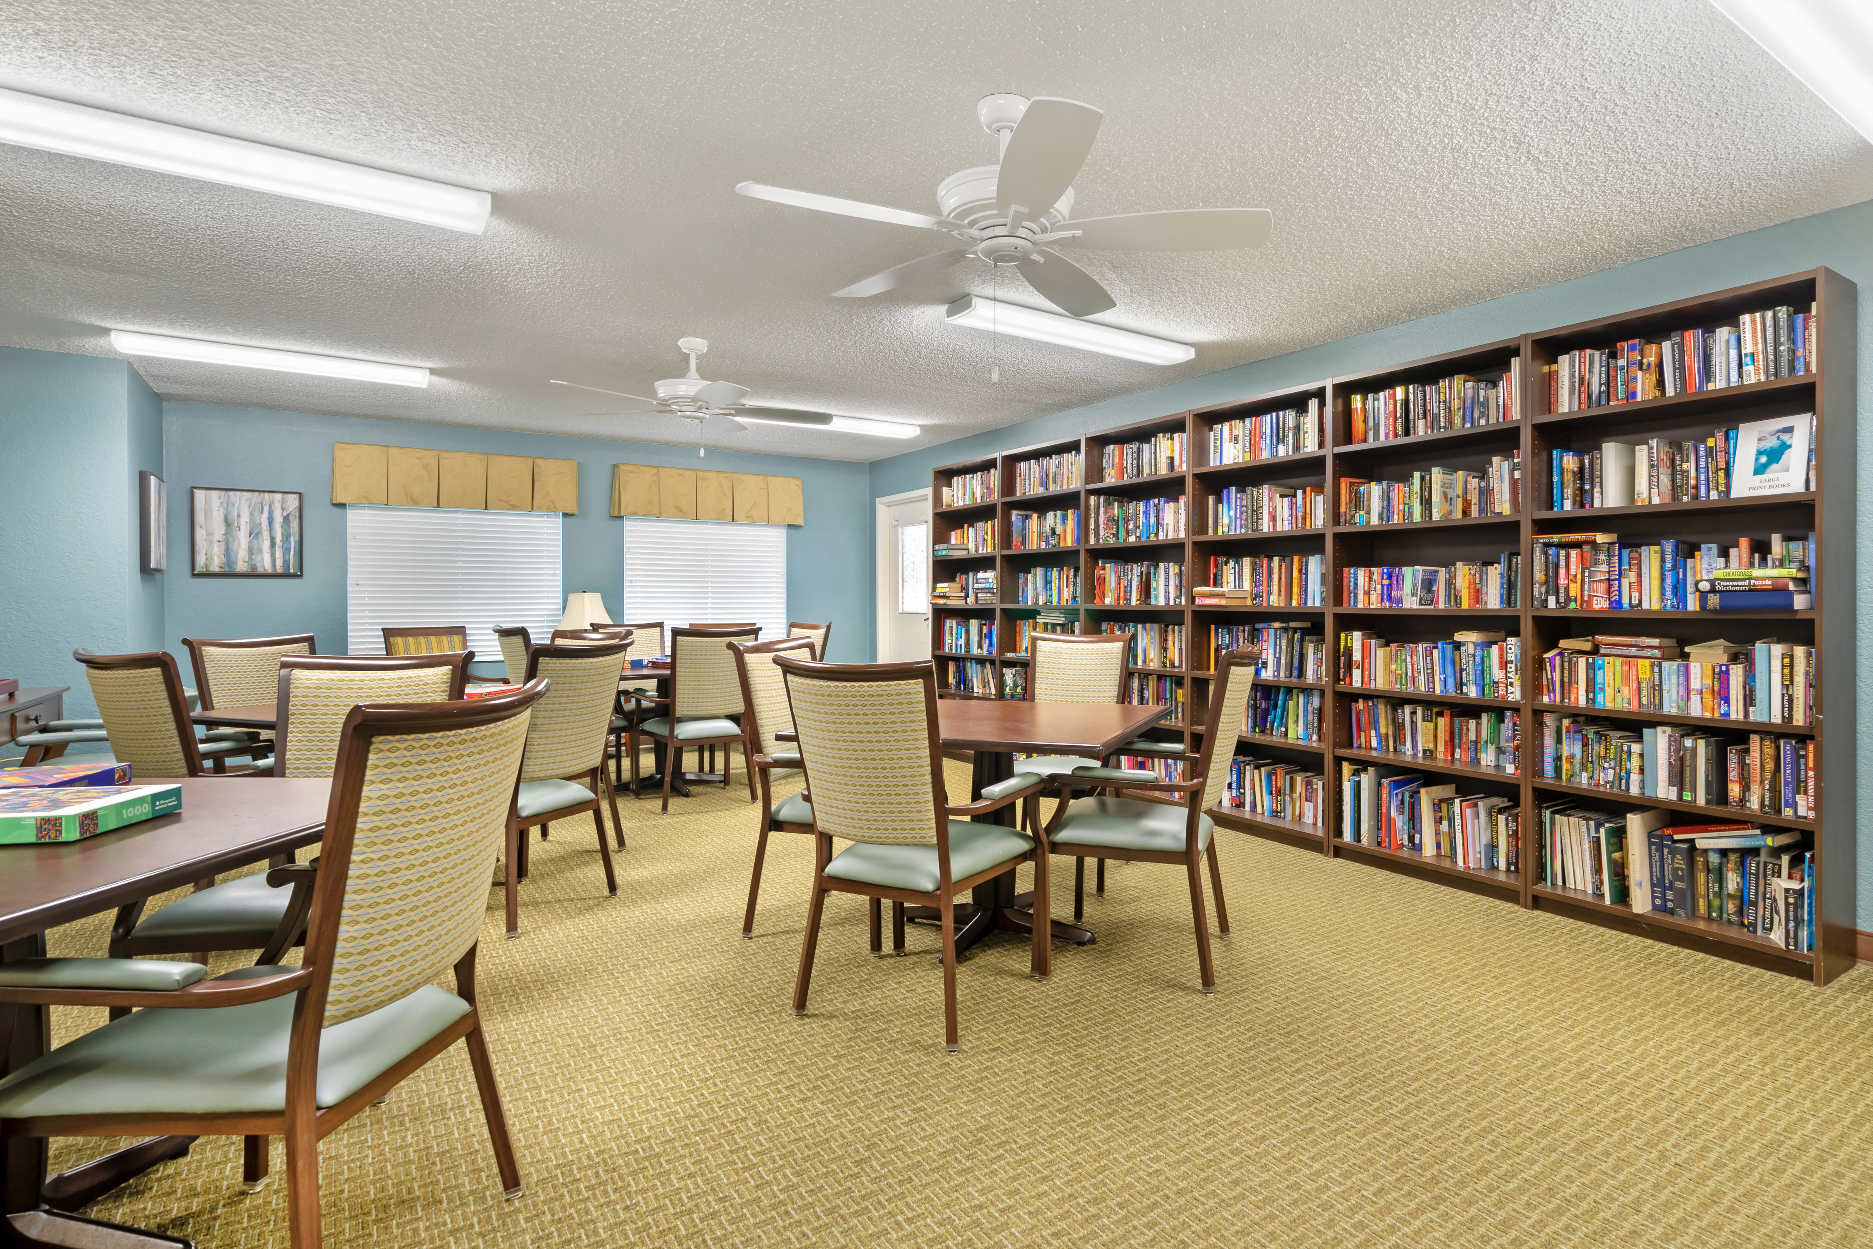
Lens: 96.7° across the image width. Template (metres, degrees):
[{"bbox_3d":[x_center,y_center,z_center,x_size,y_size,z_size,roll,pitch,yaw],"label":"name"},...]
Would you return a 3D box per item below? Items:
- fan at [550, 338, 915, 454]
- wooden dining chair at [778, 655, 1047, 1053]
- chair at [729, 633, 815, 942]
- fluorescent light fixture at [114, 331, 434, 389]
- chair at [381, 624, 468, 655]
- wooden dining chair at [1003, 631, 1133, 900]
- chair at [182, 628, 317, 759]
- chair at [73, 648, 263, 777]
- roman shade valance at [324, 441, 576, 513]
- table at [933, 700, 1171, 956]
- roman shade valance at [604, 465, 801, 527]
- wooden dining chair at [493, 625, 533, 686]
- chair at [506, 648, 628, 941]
[{"bbox_3d":[-1.157,-1.133,3.940,1.304,0.435,1.241,-1,2,-32],"label":"fan"},{"bbox_3d":[-0.069,0.583,2.396,0.595,0.998,0.579,1,2,29],"label":"wooden dining chair"},{"bbox_3d":[-0.321,0.567,2.972,0.620,0.998,0.555,1,2,26],"label":"chair"},{"bbox_3d":[-3.299,-1.320,4.207,1.249,0.075,0.207,-1,2,-32],"label":"fluorescent light fixture"},{"bbox_3d":[-3.255,0.511,5.343,0.591,0.977,0.573,-1,2,-32],"label":"chair"},{"bbox_3d":[0.536,0.556,3.590,0.600,0.985,0.620,1,1,26],"label":"wooden dining chair"},{"bbox_3d":[-2.655,0.554,3.449,0.619,0.998,0.556,1,2,27],"label":"chair"},{"bbox_3d":[-2.428,0.575,2.849,0.600,0.985,0.620,0,1,23],"label":"chair"},{"bbox_3d":[-3.339,-0.998,5.861,1.488,0.414,0.138,-1,2,-32],"label":"roman shade valance"},{"bbox_3d":[0.190,0.698,2.920,1.040,0.735,1.040,0,1,22],"label":"table"},{"bbox_3d":[-1.795,-1.010,6.677,1.507,0.400,0.170,-1,1,-30],"label":"roman shade valance"},{"bbox_3d":[-2.160,0.524,4.839,0.620,0.985,0.600,-1,1,-44],"label":"wooden dining chair"},{"bbox_3d":[-1.534,0.568,3.107,0.620,0.985,0.600,0,1,20],"label":"chair"}]

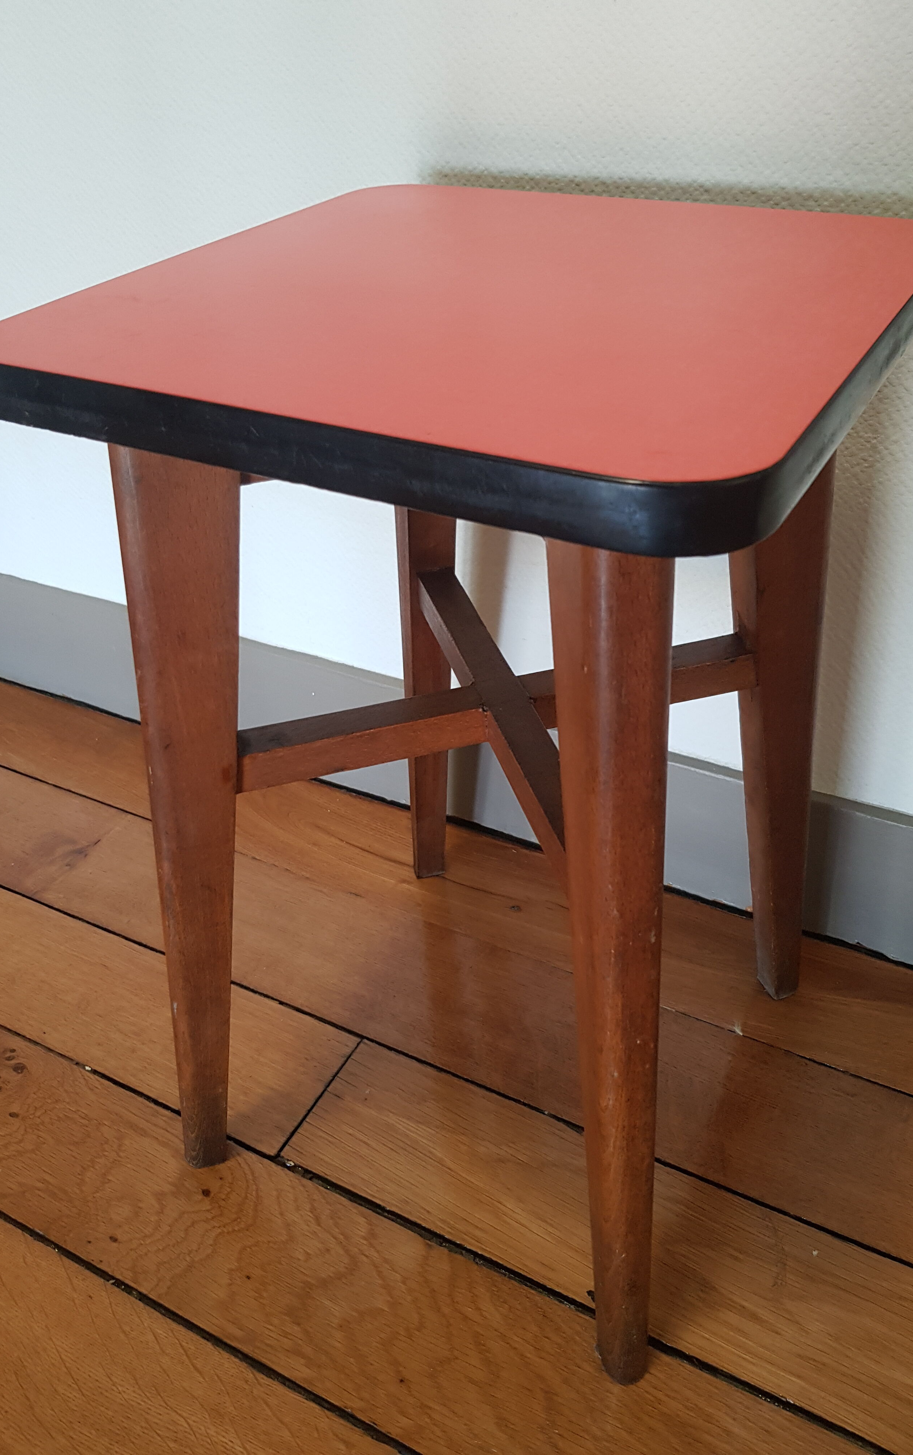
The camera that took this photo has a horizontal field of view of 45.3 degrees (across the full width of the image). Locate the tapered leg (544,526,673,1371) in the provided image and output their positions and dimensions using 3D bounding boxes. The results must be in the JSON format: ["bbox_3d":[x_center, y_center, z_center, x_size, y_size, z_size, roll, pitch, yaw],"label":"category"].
[{"bbox_3d":[0.064,0.116,0.427,0.031,0.454,0.053,-11,30,-11],"label":"tapered leg"}]

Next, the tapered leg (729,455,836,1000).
[{"bbox_3d":[0.172,-0.002,0.575,0.053,0.456,0.031,-18,39,-5],"label":"tapered leg"}]

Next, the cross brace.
[{"bbox_3d":[0.022,-0.009,0.515,0.186,0.019,0.186,17,41,25],"label":"cross brace"}]

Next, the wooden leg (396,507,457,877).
[{"bbox_3d":[-0.019,-0.057,0.662,0.031,0.455,0.053,-11,46,-11],"label":"wooden leg"}]

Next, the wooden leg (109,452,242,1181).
[{"bbox_3d":[-0.124,0.061,0.513,0.053,0.456,0.031,-4,35,-16],"label":"wooden leg"}]

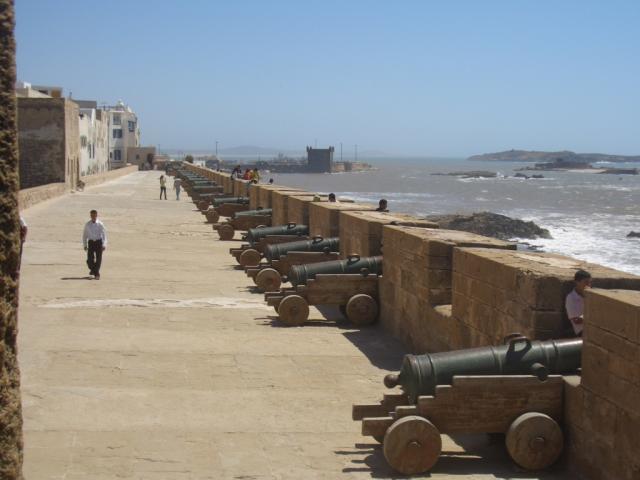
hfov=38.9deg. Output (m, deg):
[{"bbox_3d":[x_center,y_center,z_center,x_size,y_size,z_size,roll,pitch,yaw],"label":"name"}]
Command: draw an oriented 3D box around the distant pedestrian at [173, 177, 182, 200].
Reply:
[{"bbox_3d":[-9.928,-3.612,63.033,0.520,1.700,0.350,-1,5,-6],"label":"distant pedestrian"}]

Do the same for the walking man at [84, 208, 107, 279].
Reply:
[{"bbox_3d":[-5.654,0.119,22.683,0.550,1.730,0.380,-1,5,-11],"label":"walking man"}]

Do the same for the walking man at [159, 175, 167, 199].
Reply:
[{"bbox_3d":[-10.903,-3.612,63.033,0.450,1.700,0.470,-4,7,-37],"label":"walking man"}]

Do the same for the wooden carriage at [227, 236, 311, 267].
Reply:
[{"bbox_3d":[-1.451,0.269,25.661,2.000,0.880,1.050,-1,5,-8],"label":"wooden carriage"}]

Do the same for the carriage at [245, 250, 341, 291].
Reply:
[{"bbox_3d":[-0.681,0.706,21.754,2.150,0.910,0.960,0,5,-9],"label":"carriage"}]

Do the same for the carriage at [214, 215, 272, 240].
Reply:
[{"bbox_3d":[-2.939,-0.475,33.674,2.000,0.880,1.050,-1,5,-8],"label":"carriage"}]

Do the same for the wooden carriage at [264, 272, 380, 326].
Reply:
[{"bbox_3d":[-0.002,1.071,17.025,2.000,0.880,1.050,-1,5,-8],"label":"wooden carriage"}]

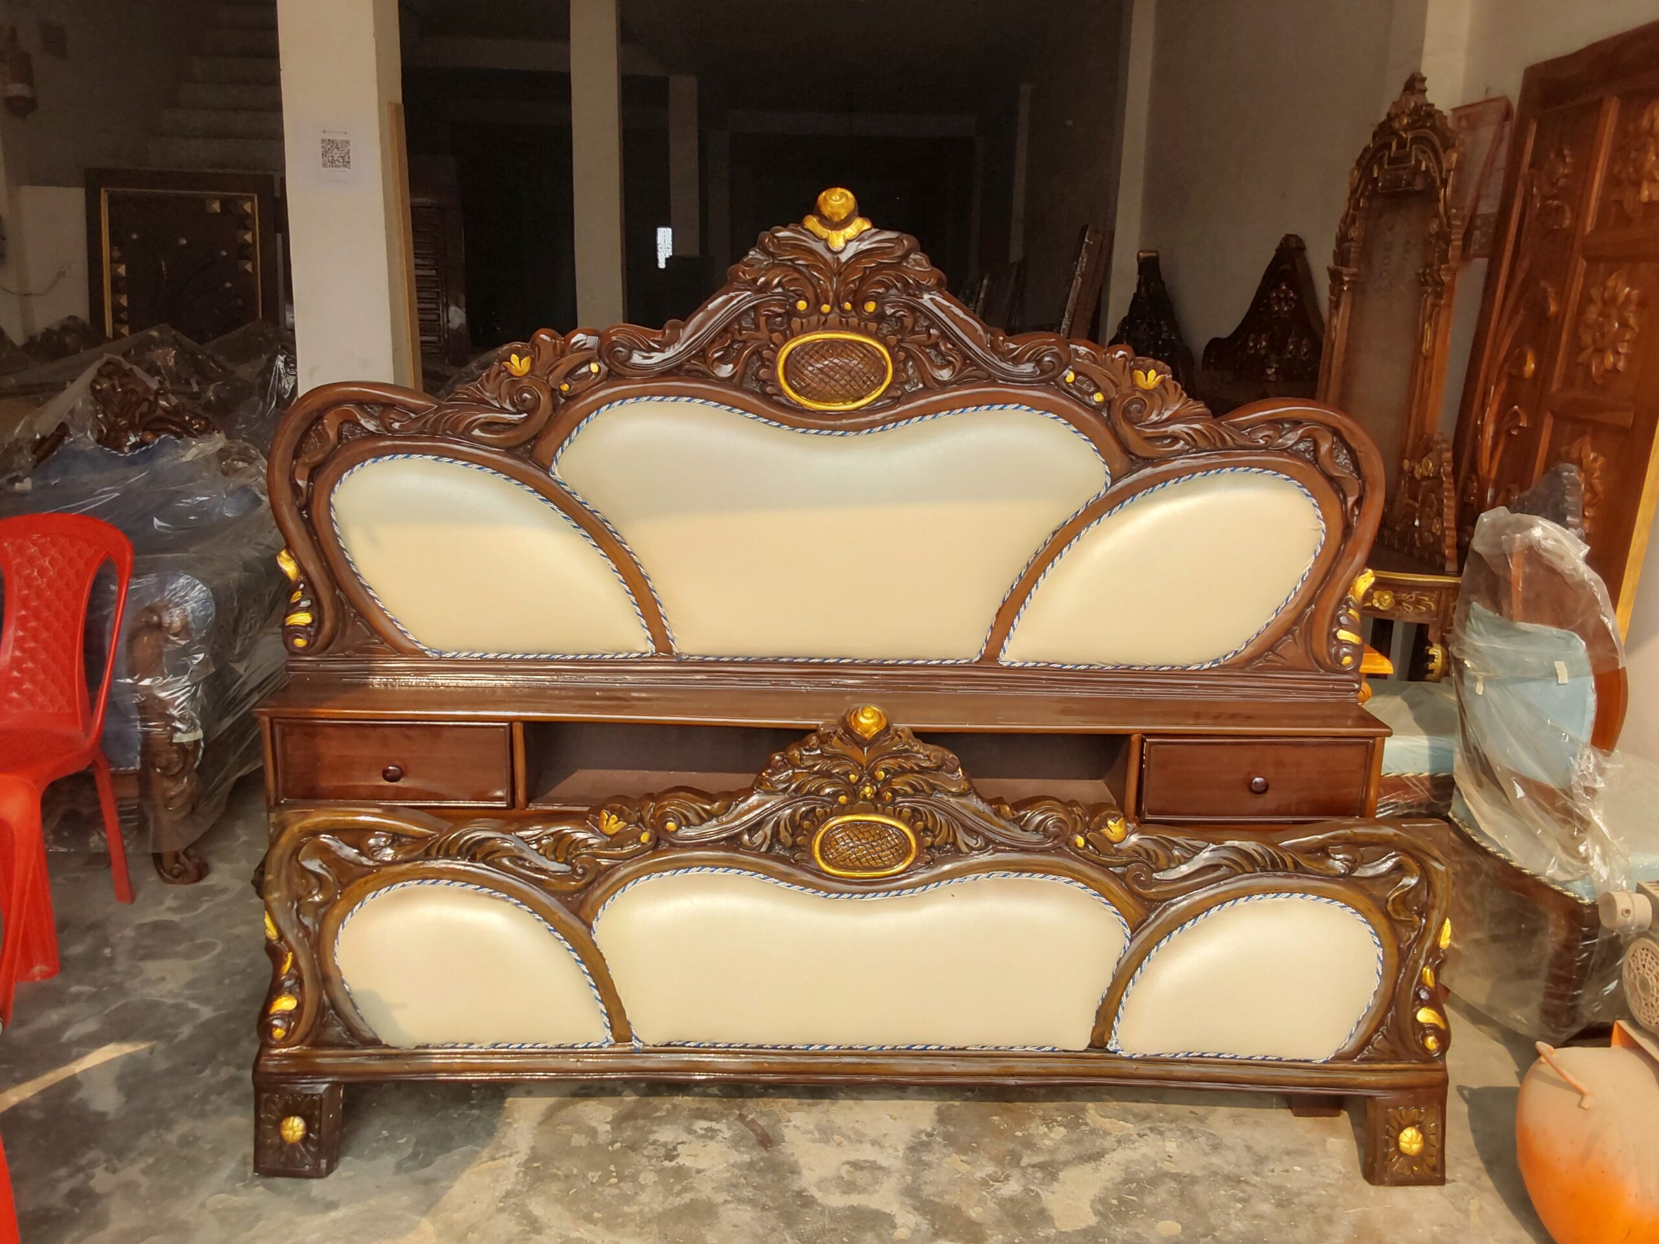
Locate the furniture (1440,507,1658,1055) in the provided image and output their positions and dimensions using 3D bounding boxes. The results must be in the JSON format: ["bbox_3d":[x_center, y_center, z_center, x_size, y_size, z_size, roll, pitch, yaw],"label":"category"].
[{"bbox_3d":[1.672,0.291,2.817,0.600,1.020,0.570,-1,13,-8],"label":"furniture"}]

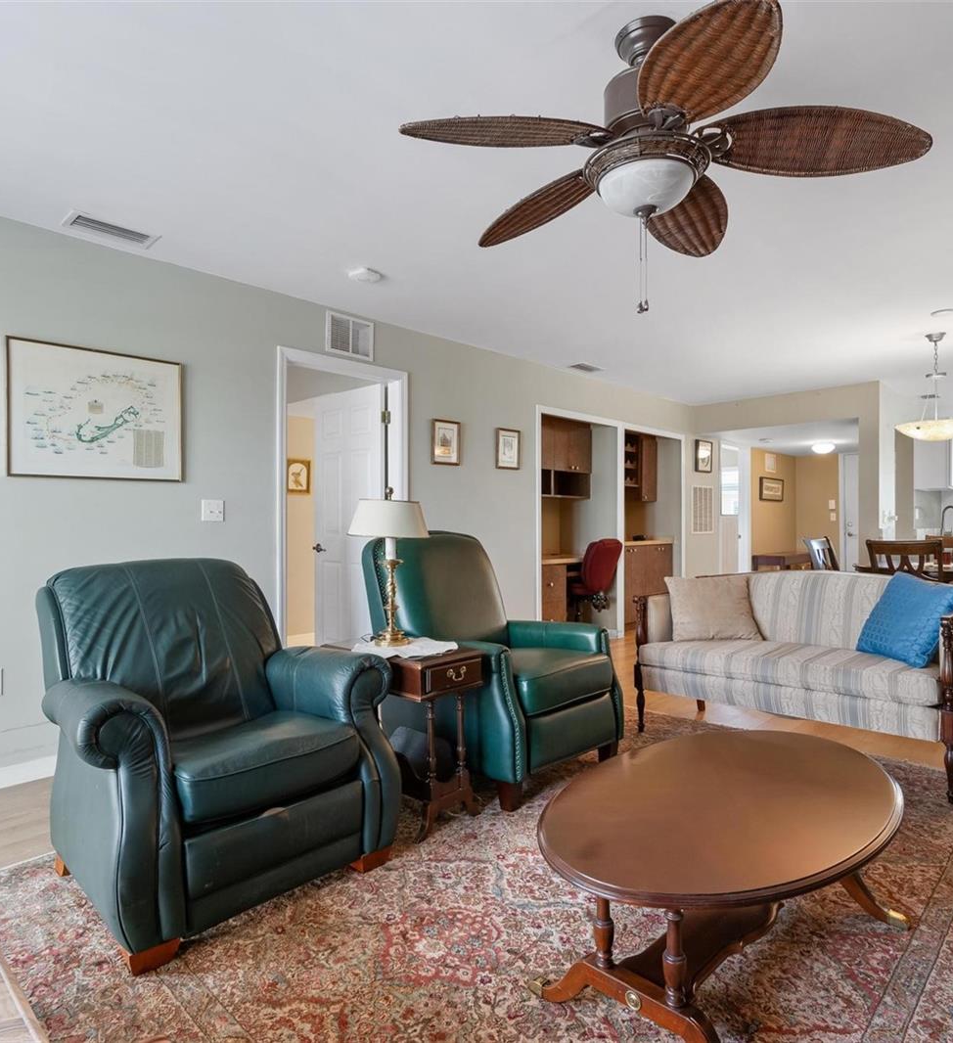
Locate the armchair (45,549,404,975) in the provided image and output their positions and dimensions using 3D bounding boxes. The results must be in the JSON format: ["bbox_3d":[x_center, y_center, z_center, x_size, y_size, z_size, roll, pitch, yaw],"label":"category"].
[{"bbox_3d":[-0.907,0.634,2.212,0.970,0.990,0.980,0,0,44],"label":"armchair"}]

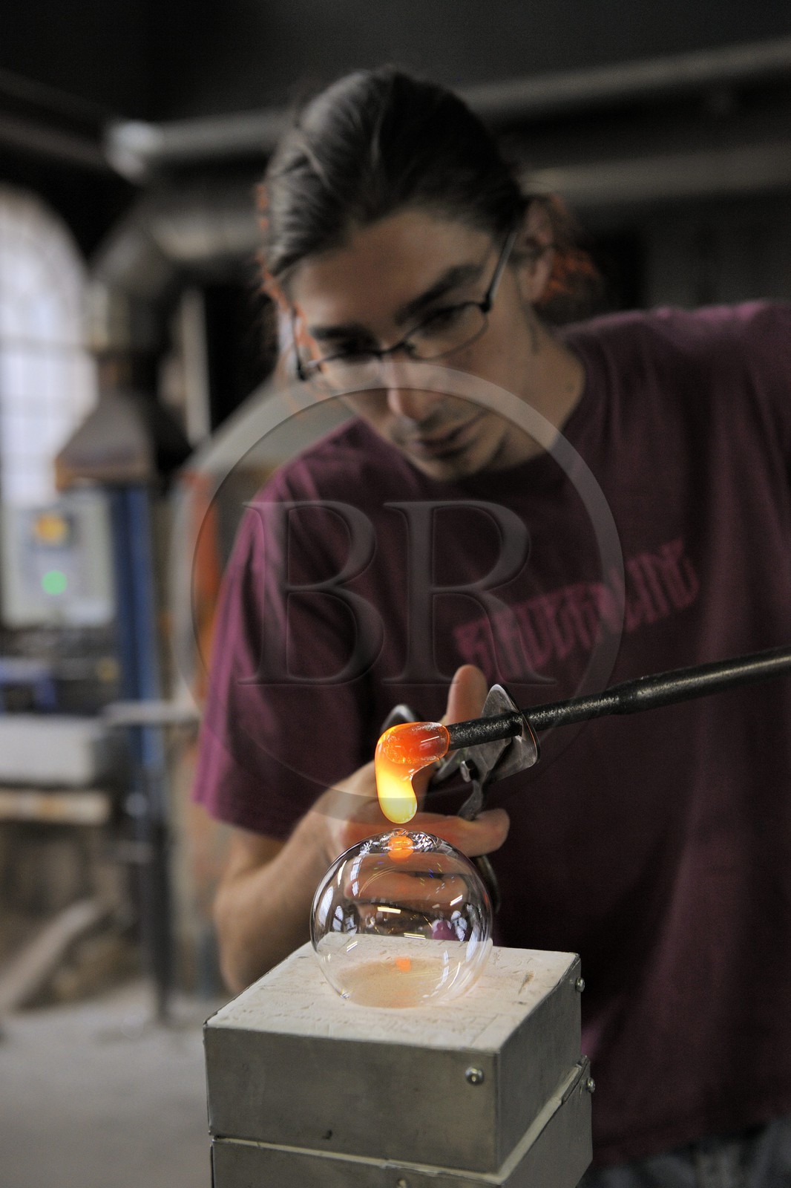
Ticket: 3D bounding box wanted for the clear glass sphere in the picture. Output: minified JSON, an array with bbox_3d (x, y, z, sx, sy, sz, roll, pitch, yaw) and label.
[{"bbox_3d":[0.003,0.164,0.798,0.091,0.090,0.091,-2,7,0],"label":"clear glass sphere"}]

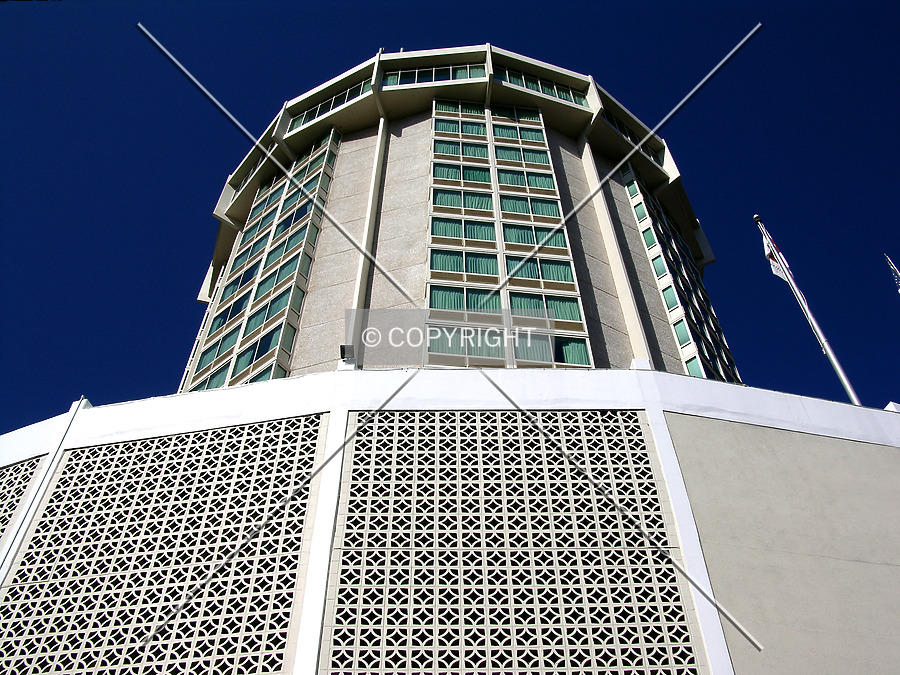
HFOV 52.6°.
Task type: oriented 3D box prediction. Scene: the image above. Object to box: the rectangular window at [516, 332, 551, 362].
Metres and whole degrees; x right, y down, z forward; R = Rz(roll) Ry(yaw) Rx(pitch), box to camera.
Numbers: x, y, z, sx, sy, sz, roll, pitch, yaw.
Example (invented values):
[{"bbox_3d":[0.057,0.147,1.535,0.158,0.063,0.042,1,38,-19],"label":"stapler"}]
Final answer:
[{"bbox_3d":[2.969,0.415,32.719,1.283,1.485,0.120,5,-54,-4],"label":"rectangular window"}]

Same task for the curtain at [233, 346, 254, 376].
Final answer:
[{"bbox_3d":[-8.154,0.998,36.342,1.214,1.589,0.120,-33,-60,22],"label":"curtain"}]

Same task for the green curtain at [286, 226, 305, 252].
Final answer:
[{"bbox_3d":[-7.110,-4.444,42.282,1.179,1.589,0.120,-33,-60,22],"label":"green curtain"}]

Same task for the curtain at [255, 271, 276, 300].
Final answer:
[{"bbox_3d":[-8.209,-2.287,40.932,1.321,1.514,0.150,-34,-60,22],"label":"curtain"}]

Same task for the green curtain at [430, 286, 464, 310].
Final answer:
[{"bbox_3d":[-0.081,-1.483,34.616,1.285,1.485,0.100,5,-54,-4],"label":"green curtain"}]

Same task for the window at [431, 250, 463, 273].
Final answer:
[{"bbox_3d":[-0.090,-3.104,36.971,1.361,1.594,0.120,5,-53,-4],"label":"window"}]

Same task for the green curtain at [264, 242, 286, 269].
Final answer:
[{"bbox_3d":[-8.130,-3.825,42.798,1.283,1.485,0.120,-33,-60,22],"label":"green curtain"}]

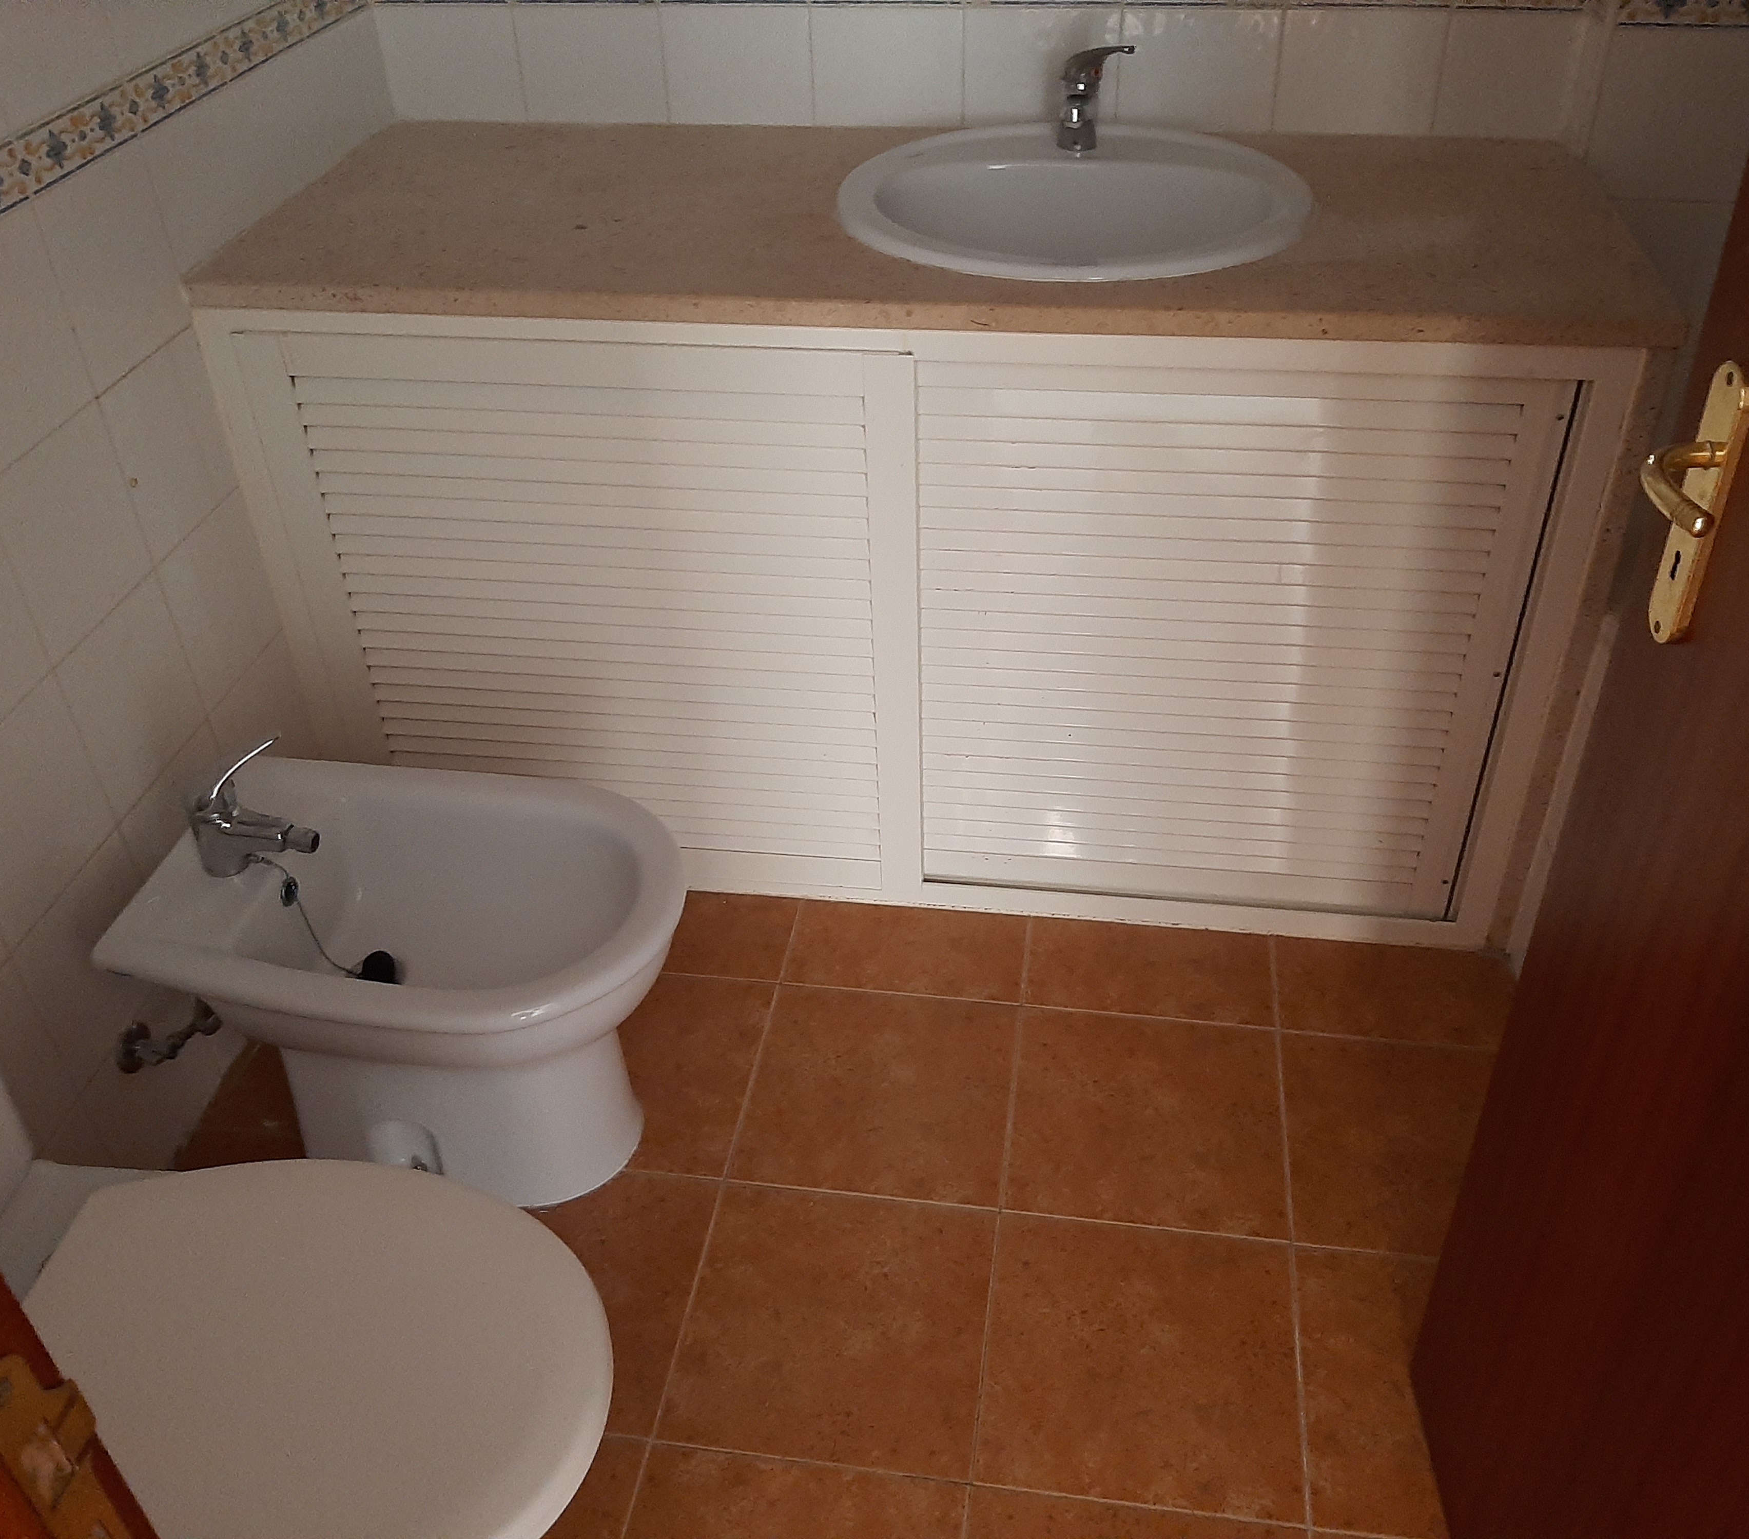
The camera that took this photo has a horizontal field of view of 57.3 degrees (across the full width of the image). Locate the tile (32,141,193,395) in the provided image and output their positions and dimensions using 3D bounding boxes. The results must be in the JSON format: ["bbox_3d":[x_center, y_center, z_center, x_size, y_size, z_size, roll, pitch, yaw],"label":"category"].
[{"bbox_3d":[-0.789,-0.522,1.663,0.010,0.198,0.198,4,37,8],"label":"tile"}]

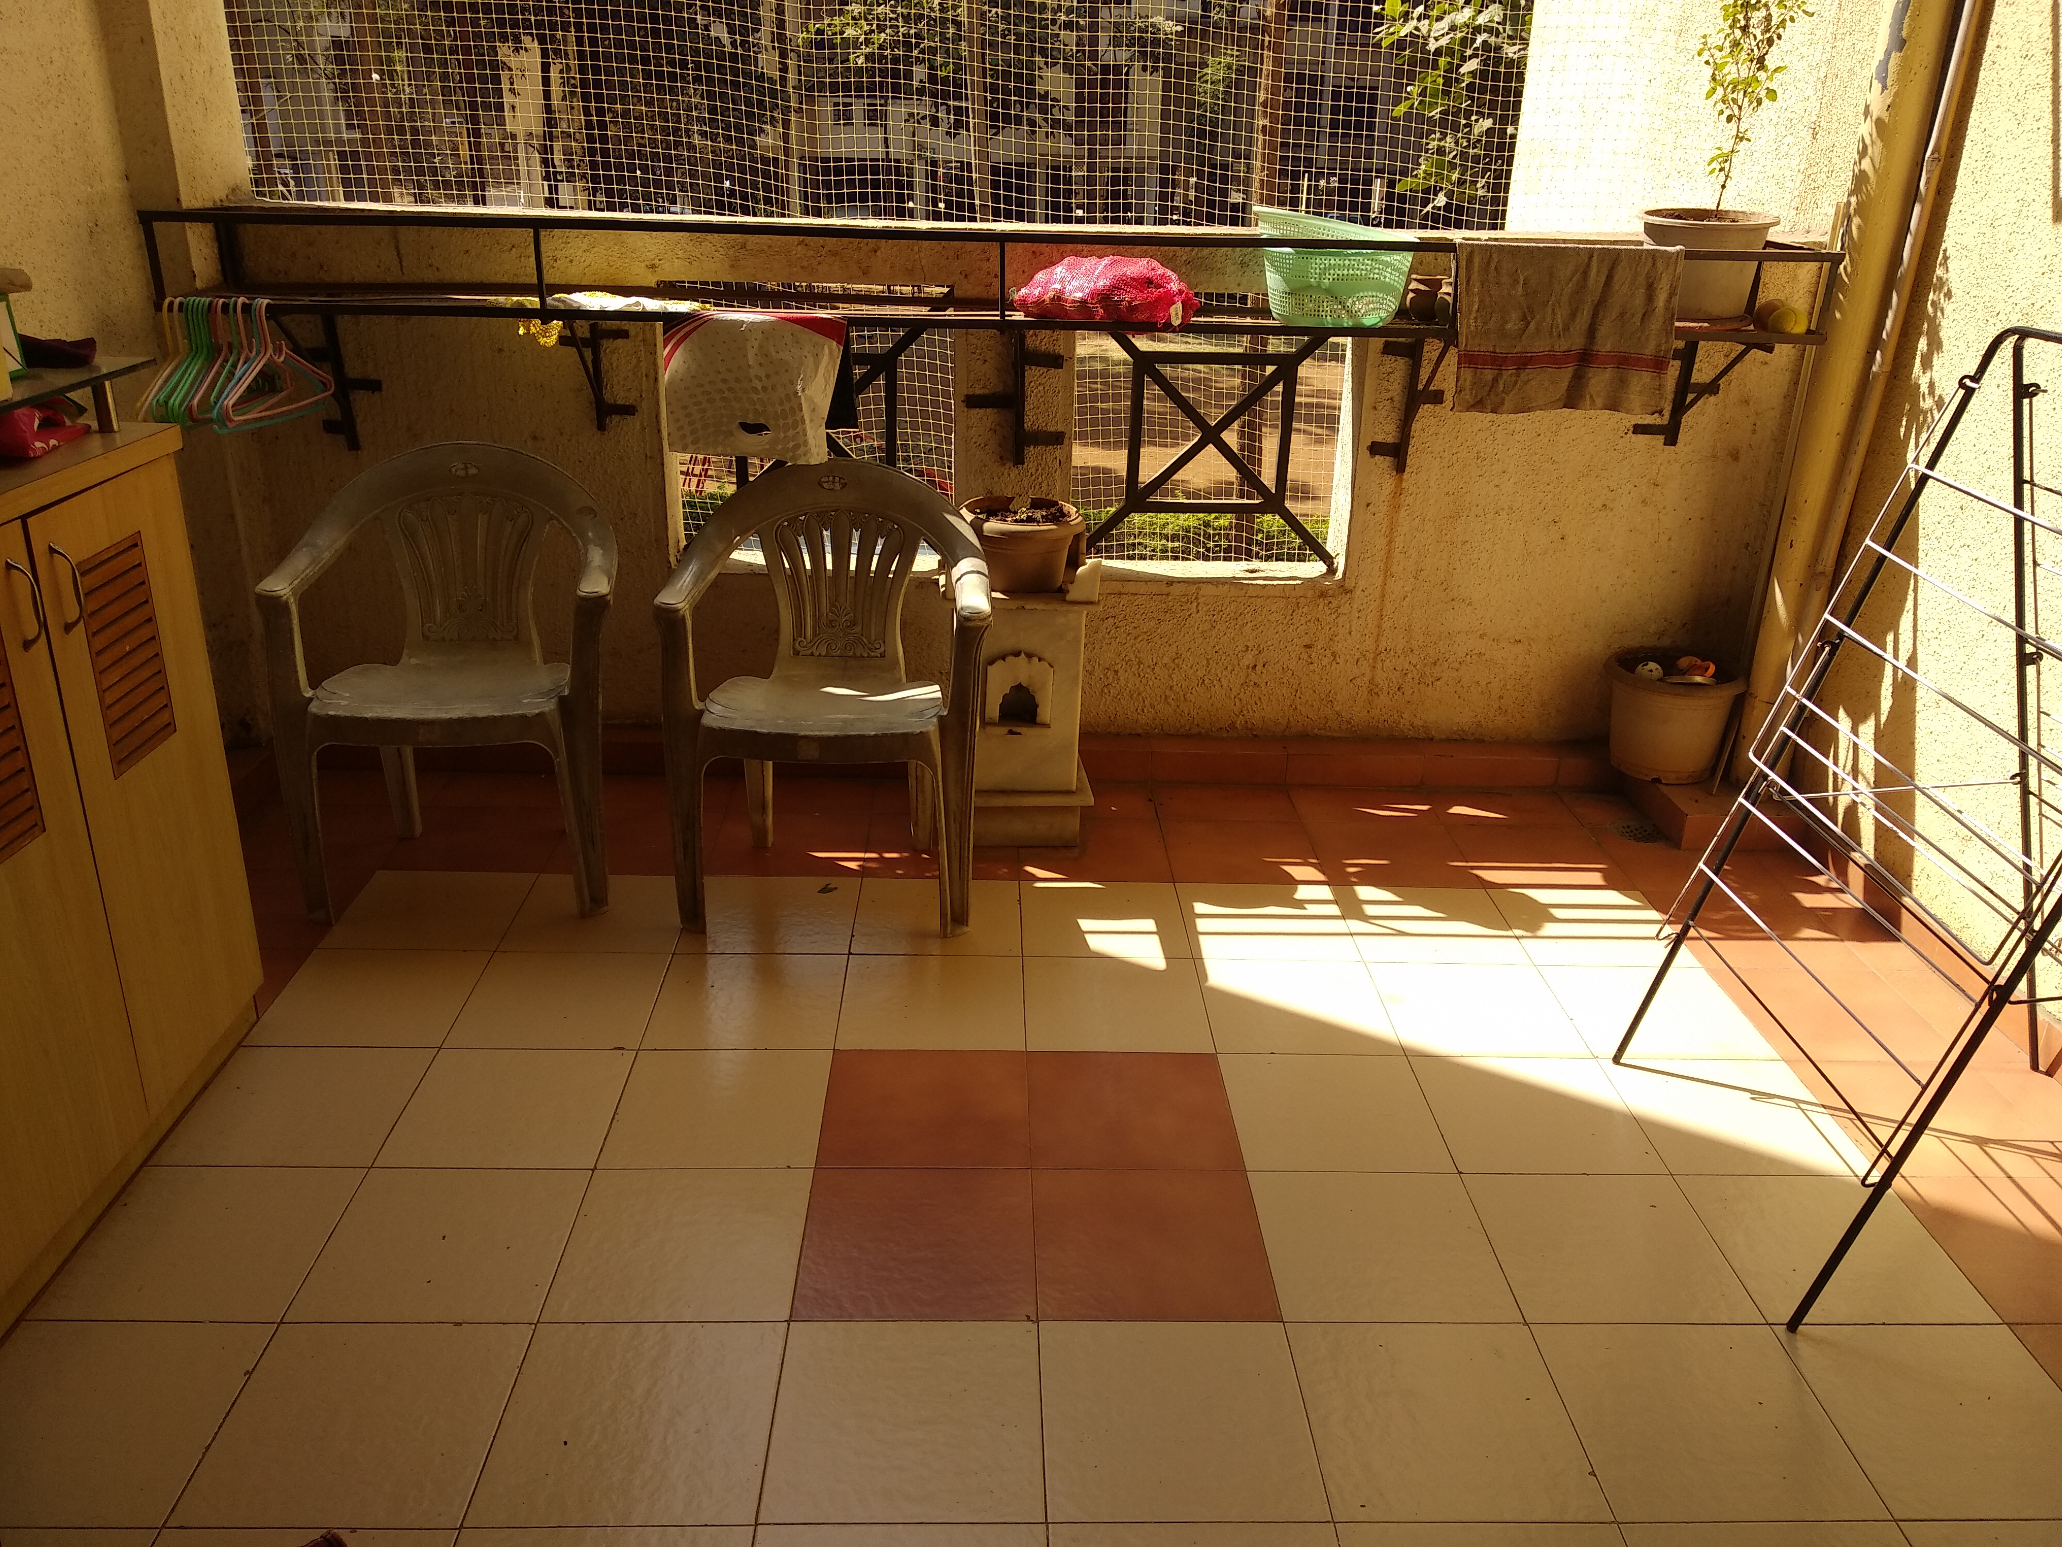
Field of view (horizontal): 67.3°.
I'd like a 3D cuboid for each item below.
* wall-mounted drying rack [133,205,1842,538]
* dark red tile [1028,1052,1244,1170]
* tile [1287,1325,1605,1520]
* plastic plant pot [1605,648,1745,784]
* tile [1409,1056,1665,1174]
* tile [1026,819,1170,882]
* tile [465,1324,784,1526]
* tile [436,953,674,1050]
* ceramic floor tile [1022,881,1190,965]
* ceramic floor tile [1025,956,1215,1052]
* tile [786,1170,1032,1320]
[{"bbox_3d":[-0.057,-0.830,3.106,3.166,0.500,0.329,1,22,-2],"label":"wall-mounted drying rack"},{"bbox_3d":[0.149,0.504,2.312,0.300,0.010,0.298,1,23,-2],"label":"dark red tile"},{"bbox_3d":[0.470,0.743,1.779,0.302,0.010,0.302,1,22,-2],"label":"tile"},{"bbox_3d":[1.412,-0.121,3.412,0.298,0.223,0.298,1,23,-1],"label":"plastic plant pot"},{"bbox_3d":[0.764,0.520,2.362,0.304,0.010,0.299,1,23,-2],"label":"tile"},{"bbox_3d":[0.125,0.162,3.179,0.302,0.010,0.302,1,22,-2],"label":"tile"},{"bbox_3d":[-0.446,0.736,1.766,0.304,0.010,0.299,1,23,-2],"label":"tile"},{"bbox_3d":[-0.780,0.382,2.611,0.306,0.012,0.306,1,22,-2],"label":"tile"},{"bbox_3d":[0.133,0.276,2.883,0.305,0.010,0.305,1,22,-2],"label":"ceramic floor tile"},{"bbox_3d":[0.141,0.389,2.588,0.300,0.010,0.298,1,23,-2],"label":"ceramic floor tile"},{"bbox_3d":[-0.148,0.623,2.053,0.304,0.010,0.299,1,23,-2],"label":"tile"}]

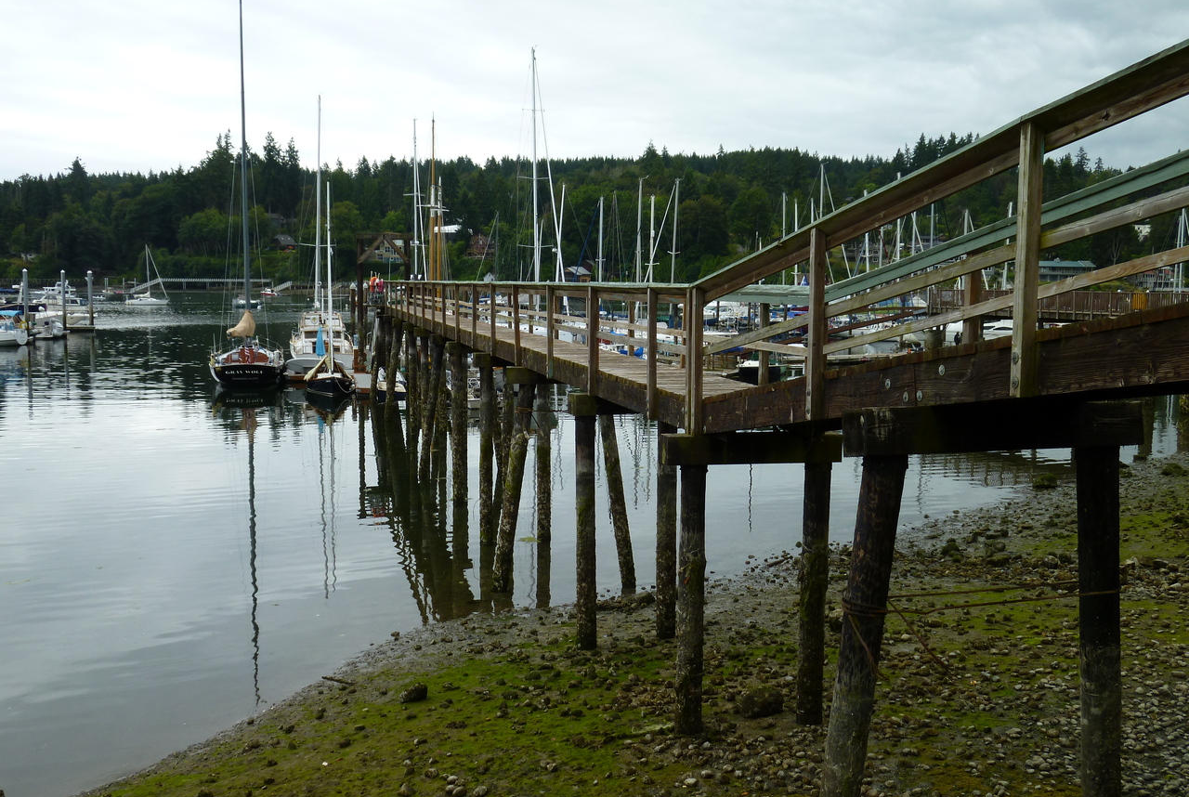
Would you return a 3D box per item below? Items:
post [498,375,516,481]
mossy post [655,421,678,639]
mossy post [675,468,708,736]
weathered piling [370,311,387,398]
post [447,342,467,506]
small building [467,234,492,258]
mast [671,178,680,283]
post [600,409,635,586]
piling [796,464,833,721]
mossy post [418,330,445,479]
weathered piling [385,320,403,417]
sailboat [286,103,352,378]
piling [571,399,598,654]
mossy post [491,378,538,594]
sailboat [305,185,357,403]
[{"bbox_3d":[-2.178,0.830,28.506,0.255,3.651,0.255,-1,6,-14],"label":"post"},{"bbox_3d":[1.006,1.784,15.686,0.270,3.165,0.270,0,6,4],"label":"mossy post"},{"bbox_3d":[0.975,2.037,11.362,0.265,2.774,0.265,-1,6,-14],"label":"mossy post"},{"bbox_3d":[-10.071,-1.952,52.513,0.300,3.977,0.300,4,5,-11],"label":"weathered piling"},{"bbox_3d":[-3.412,0.619,28.328,0.340,4.048,0.340,-1,6,-7],"label":"post"},{"bbox_3d":[-43.152,-57.304,426.353,10.500,9.200,10.000,-1,6,-6],"label":"small building"},{"bbox_3d":[6.768,-11.857,94.043,0.200,12.711,0.200,-1,6,-14],"label":"mast"},{"bbox_3d":[0.405,1.648,20.447,0.260,3.801,0.260,-6,8,1],"label":"post"},{"bbox_3d":[2.273,2.053,11.804,0.270,2.792,0.270,1,6,11],"label":"piling"},{"bbox_3d":[-4.591,0.404,32.191,0.270,3.922,0.270,6,4,-15],"label":"mossy post"},{"bbox_3d":[-7.910,-0.984,44.735,0.310,3.732,0.310,6,4,-15],"label":"weathered piling"},{"bbox_3d":[-17.756,-10.594,72.519,3.650,17.215,11.000,-1,6,-15],"label":"sailboat"},{"bbox_3d":[-0.120,1.697,15.382,0.280,3.499,0.280,0,6,0],"label":"piling"},{"bbox_3d":[-1.422,1.593,20.159,0.285,3.756,0.285,7,4,-15],"label":"mossy post"},{"bbox_3d":[-13.410,-5.619,56.847,2.400,10.417,7.000,-2,6,-16],"label":"sailboat"}]

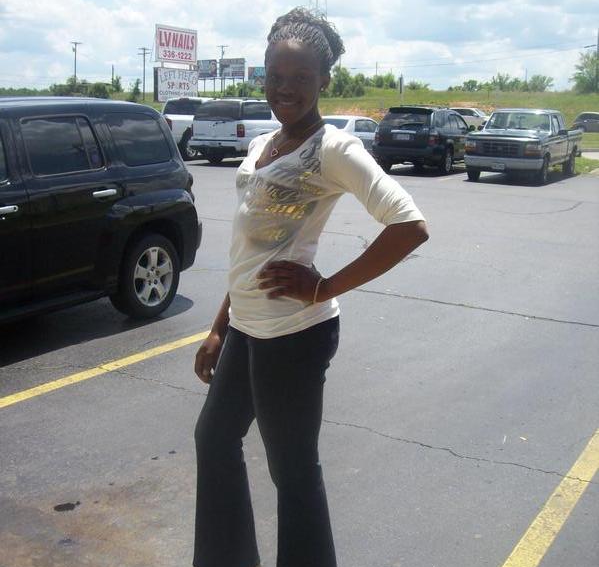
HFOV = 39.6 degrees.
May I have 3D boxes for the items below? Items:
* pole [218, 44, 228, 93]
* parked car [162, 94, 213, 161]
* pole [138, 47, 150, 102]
[{"bbox_3d":[-15.858,-43.890,172.000,2.300,10.500,0.320,1,11,0],"label":"pole"},{"bbox_3d":[-3.379,-5.309,28.582,1.980,1.900,5.600,8,13,30],"label":"parked car"},{"bbox_3d":[-29.851,-40.193,160.000,2.300,10.600,0.320,1,11,0],"label":"pole"}]

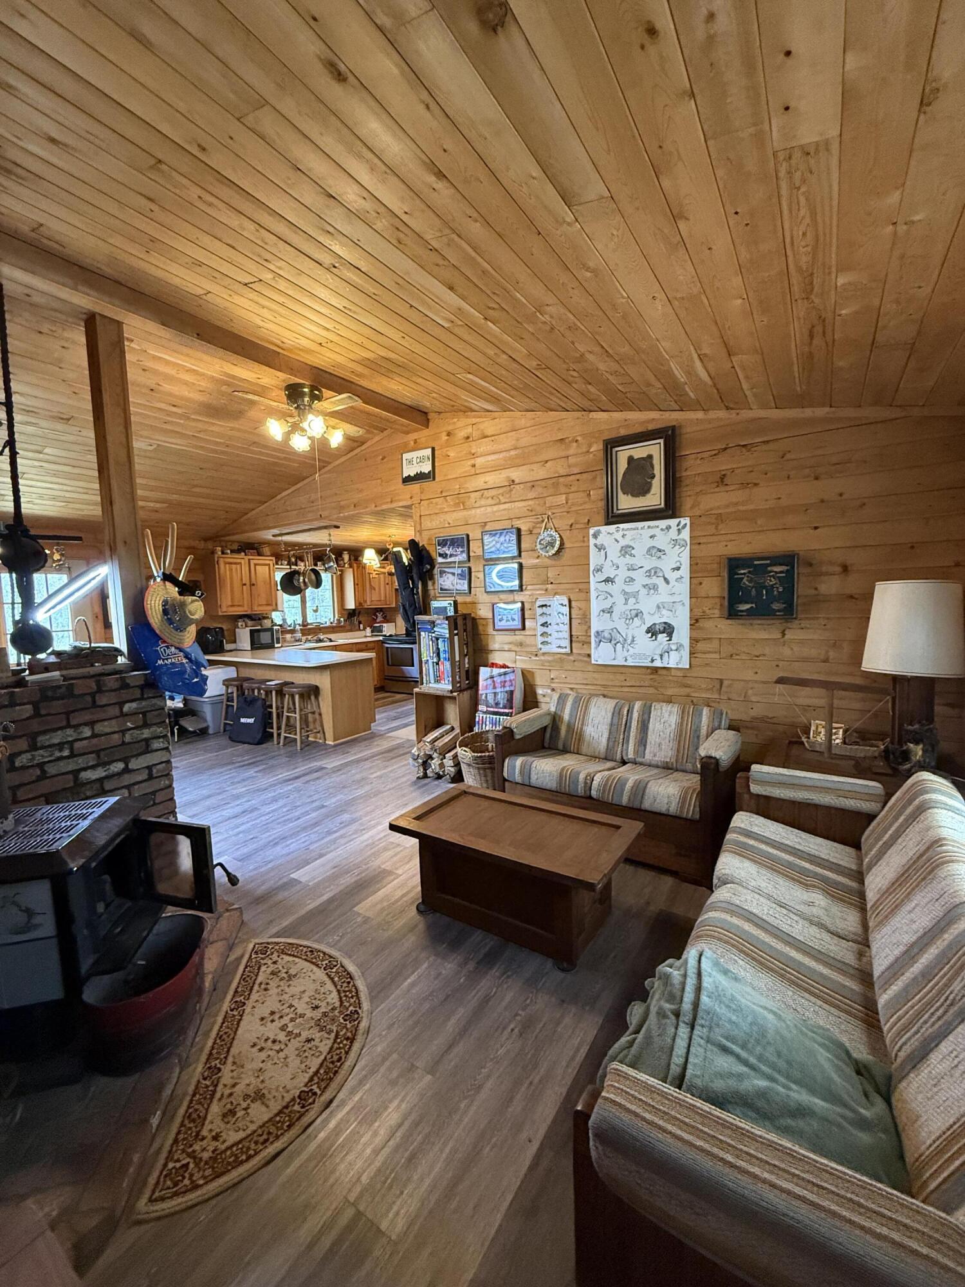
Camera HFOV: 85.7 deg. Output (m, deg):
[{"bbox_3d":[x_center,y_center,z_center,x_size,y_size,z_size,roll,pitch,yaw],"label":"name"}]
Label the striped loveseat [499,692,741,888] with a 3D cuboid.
[{"bbox_3d":[0.891,0.821,3.451,1.390,0.825,0.880,1,6,33],"label":"striped loveseat"}]

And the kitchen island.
[{"bbox_3d":[-2.465,0.607,6.560,2.310,0.918,1.025,1,6,33],"label":"kitchen island"}]

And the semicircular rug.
[{"bbox_3d":[-0.710,1.420,1.933,0.570,0.013,1.118,-3,5,-10],"label":"semicircular rug"}]

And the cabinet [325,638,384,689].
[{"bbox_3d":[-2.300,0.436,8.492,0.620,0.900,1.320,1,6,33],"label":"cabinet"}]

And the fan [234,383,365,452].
[{"bbox_3d":[-1.343,-1.744,3.959,1.100,0.450,1.100,1,6,33],"label":"fan"}]

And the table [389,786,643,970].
[{"bbox_3d":[0.161,1.106,2.547,1.072,0.470,0.605,1,6,33],"label":"table"}]

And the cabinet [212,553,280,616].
[{"bbox_3d":[-3.320,-0.795,7.191,0.330,0.765,0.850,1,6,33],"label":"cabinet"}]

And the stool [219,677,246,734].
[{"bbox_3d":[-2.997,0.770,6.454,0.375,0.650,0.375,1,6,33],"label":"stool"}]

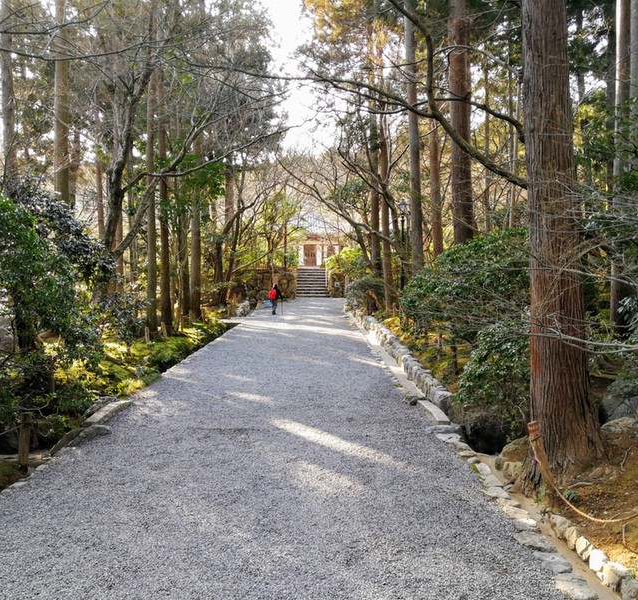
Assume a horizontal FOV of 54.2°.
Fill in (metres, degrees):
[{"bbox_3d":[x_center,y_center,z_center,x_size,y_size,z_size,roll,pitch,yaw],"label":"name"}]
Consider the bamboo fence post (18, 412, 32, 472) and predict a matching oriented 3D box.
[{"bbox_3d":[-2.661,1.288,5.650,0.100,0.530,0.100,4,2,0],"label":"bamboo fence post"}]

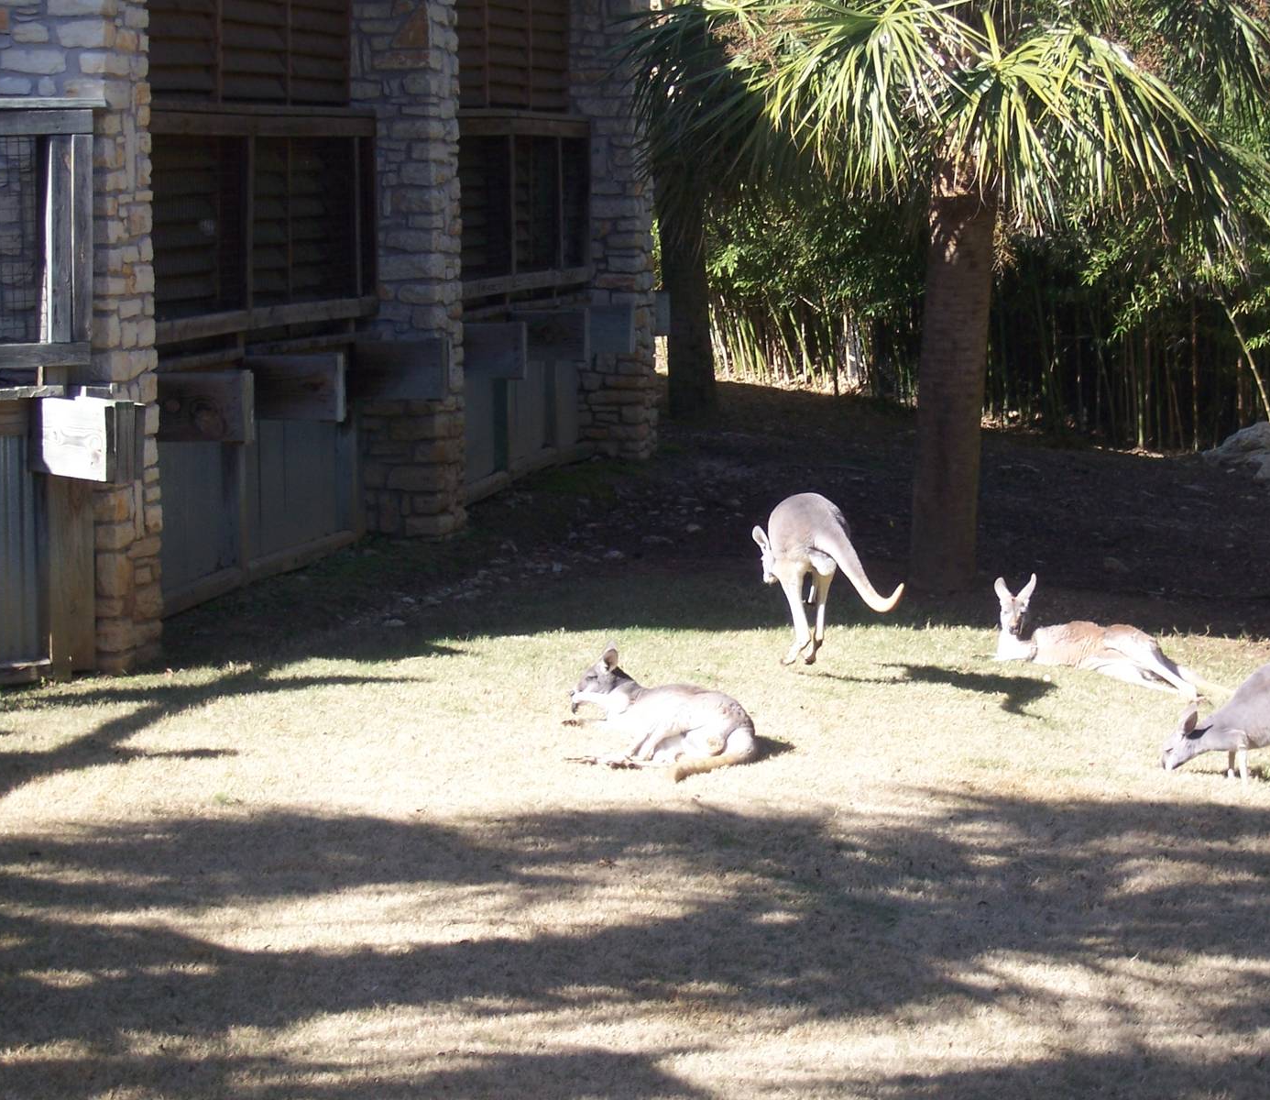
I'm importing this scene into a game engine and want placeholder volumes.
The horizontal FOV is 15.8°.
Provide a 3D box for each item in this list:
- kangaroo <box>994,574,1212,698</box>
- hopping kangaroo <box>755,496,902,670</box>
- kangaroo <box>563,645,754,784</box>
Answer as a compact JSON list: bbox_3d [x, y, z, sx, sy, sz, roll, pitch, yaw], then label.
[{"bbox_3d":[1.980,0.374,19.500,1.000,0.420,0.400,3,6,35],"label":"kangaroo"},{"bbox_3d":[0.823,0.125,19.500,0.370,0.730,1.100,-3,6,-30],"label":"hopping kangaroo"},{"bbox_3d":[0.103,0.595,16.800,0.700,0.440,0.500,1,5,10],"label":"kangaroo"}]

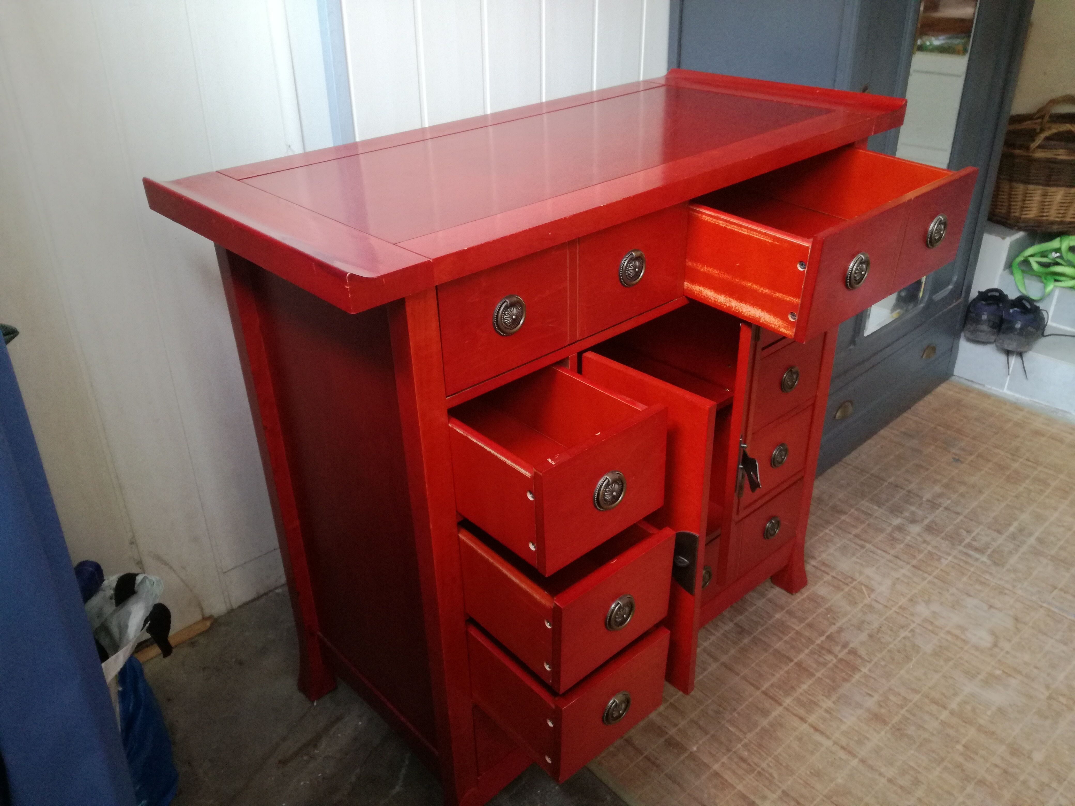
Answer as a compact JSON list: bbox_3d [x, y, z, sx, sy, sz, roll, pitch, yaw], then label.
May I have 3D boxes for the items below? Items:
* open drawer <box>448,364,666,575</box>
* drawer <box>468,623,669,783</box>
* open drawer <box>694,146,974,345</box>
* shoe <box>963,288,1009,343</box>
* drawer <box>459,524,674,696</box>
[{"bbox_3d":[-0.038,0.039,1.103,0.199,0.144,0.383,-25,36,-34],"label":"open drawer"},{"bbox_3d":[-0.013,0.343,1.259,0.199,0.152,0.383,-25,39,-34],"label":"drawer"},{"bbox_3d":[0.383,-0.293,1.322,0.431,0.146,0.409,-25,39,-35],"label":"open drawer"},{"bbox_3d":[1.436,-0.287,2.660,0.100,0.099,0.265,17,35,30],"label":"shoe"},{"bbox_3d":[-0.018,0.196,1.172,0.199,0.148,0.383,-25,38,-34],"label":"drawer"}]

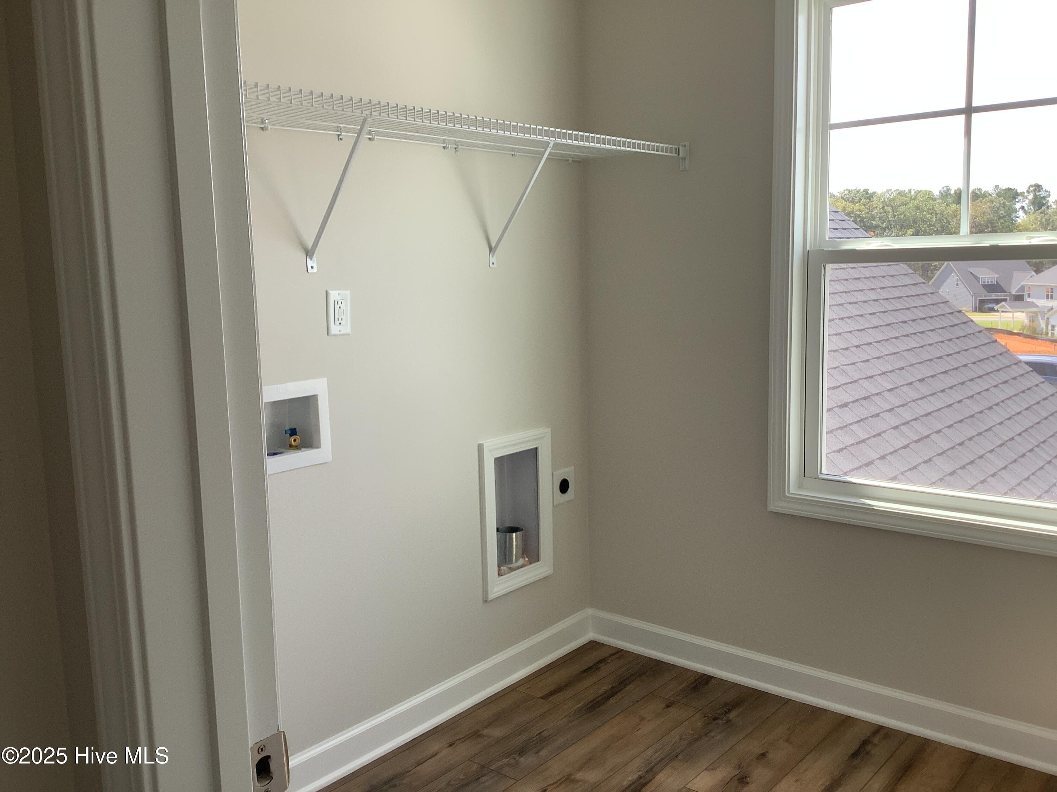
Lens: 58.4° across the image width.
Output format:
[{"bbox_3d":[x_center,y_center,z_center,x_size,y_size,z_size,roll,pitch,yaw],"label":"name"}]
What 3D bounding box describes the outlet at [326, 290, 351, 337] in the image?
[{"bbox_3d":[-0.485,-0.214,2.430,0.008,0.115,0.071,5,11,39],"label":"outlet"}]

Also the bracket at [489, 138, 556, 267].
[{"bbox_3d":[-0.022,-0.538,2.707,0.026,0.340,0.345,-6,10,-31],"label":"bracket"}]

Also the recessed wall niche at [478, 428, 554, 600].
[{"bbox_3d":[-0.073,0.367,3.073,0.130,0.499,0.332,5,11,39],"label":"recessed wall niche"}]

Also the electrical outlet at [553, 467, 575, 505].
[{"bbox_3d":[0.126,0.309,3.243,0.008,0.115,0.116,5,11,39],"label":"electrical outlet"}]

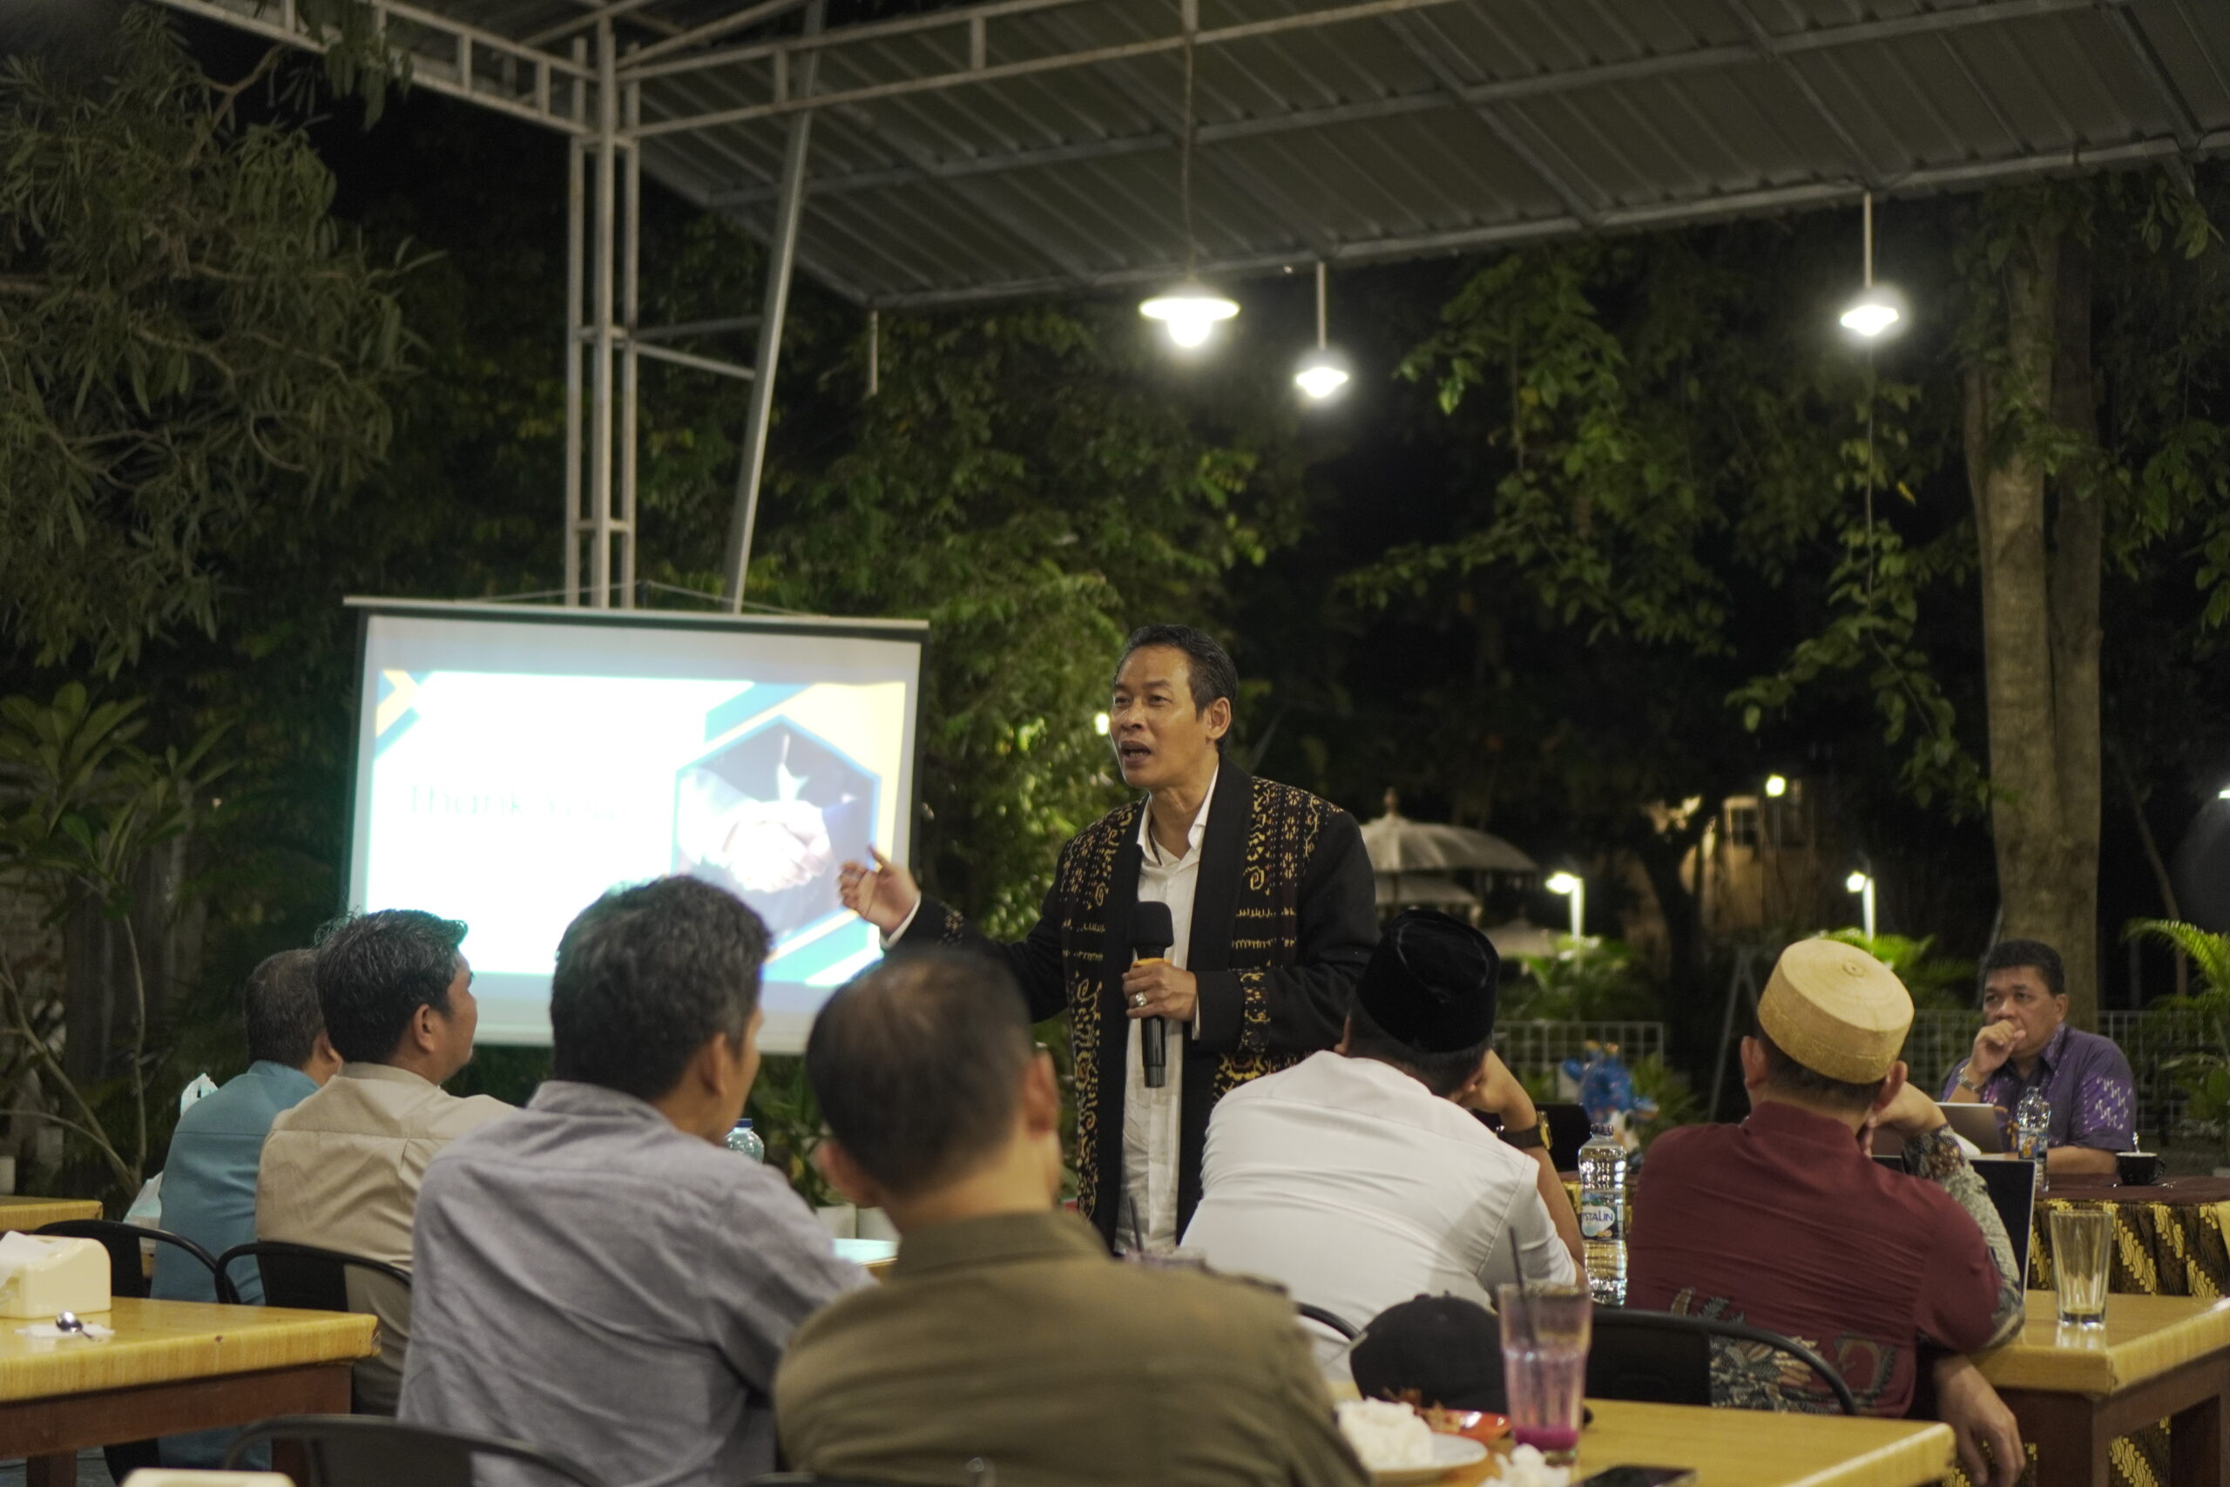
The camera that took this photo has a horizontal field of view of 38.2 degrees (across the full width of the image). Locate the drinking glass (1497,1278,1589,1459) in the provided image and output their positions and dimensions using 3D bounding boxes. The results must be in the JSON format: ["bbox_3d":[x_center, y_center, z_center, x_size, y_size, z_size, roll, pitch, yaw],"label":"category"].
[{"bbox_3d":[0.368,0.537,2.760,0.079,0.149,0.079,0,-5,0],"label":"drinking glass"}]

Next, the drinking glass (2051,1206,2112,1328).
[{"bbox_3d":[1.209,0.653,4.030,0.077,0.148,0.077,0,-5,0],"label":"drinking glass"}]

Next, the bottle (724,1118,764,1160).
[{"bbox_3d":[-0.586,0.706,5.100,0.064,0.226,0.064,0,-5,0],"label":"bottle"}]

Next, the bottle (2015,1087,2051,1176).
[{"bbox_3d":[1.951,0.842,6.850,0.067,0.222,0.067,0,-5,0],"label":"bottle"}]

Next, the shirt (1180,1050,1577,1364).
[{"bbox_3d":[0.320,0.663,3.880,0.450,0.550,0.400,-2,-5,22],"label":"shirt"}]

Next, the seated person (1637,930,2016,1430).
[{"bbox_3d":[0.825,0.838,3.730,0.480,1.210,0.700,-2,-5,22],"label":"seated person"}]

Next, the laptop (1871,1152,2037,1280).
[{"bbox_3d":[1.074,0.658,4.420,0.320,0.195,0.280,-3,-6,28],"label":"laptop"}]

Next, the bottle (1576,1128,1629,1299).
[{"bbox_3d":[0.638,0.620,4.220,0.064,0.237,0.064,0,-5,0],"label":"bottle"}]

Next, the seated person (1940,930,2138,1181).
[{"bbox_3d":[2.070,1.102,7.300,0.520,1.310,0.700,-3,-6,32],"label":"seated person"}]

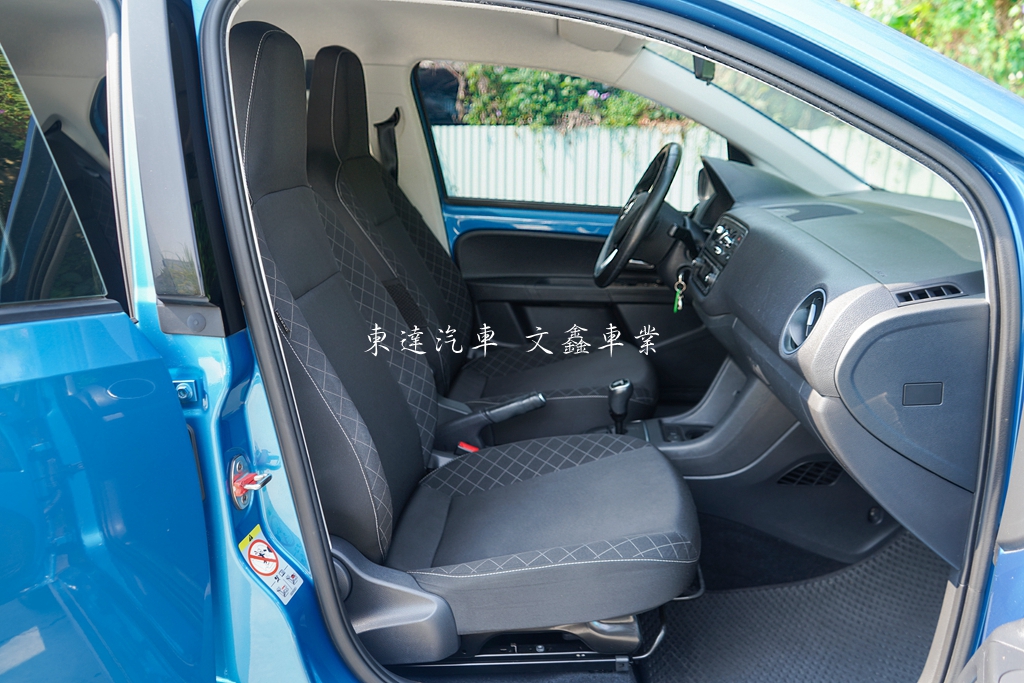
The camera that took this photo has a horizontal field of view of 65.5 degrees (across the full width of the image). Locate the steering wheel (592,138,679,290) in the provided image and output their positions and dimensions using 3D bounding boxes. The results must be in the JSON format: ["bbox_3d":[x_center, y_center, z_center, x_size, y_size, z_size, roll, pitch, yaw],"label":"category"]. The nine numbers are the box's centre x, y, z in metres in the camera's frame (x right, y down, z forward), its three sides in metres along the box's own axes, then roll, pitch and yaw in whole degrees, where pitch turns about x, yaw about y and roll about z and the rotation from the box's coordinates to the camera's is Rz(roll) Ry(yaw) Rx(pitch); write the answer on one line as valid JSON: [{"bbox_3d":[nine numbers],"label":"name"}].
[{"bbox_3d":[0.305,-0.285,1.863,0.095,0.370,0.370,27,16,-5],"label":"steering wheel"}]

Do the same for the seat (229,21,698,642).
[{"bbox_3d":[-0.084,-0.041,1.311,0.790,0.907,0.500,1,15,4],"label":"seat"}]

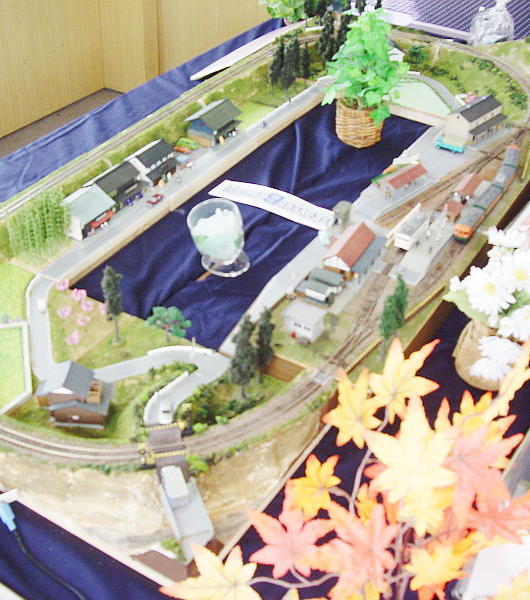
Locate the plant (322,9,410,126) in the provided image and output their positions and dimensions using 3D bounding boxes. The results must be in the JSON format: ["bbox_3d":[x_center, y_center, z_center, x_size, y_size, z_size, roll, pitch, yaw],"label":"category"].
[{"bbox_3d":[0.147,-0.354,1.334,0.128,0.155,0.115,1,35,0],"label":"plant"}]

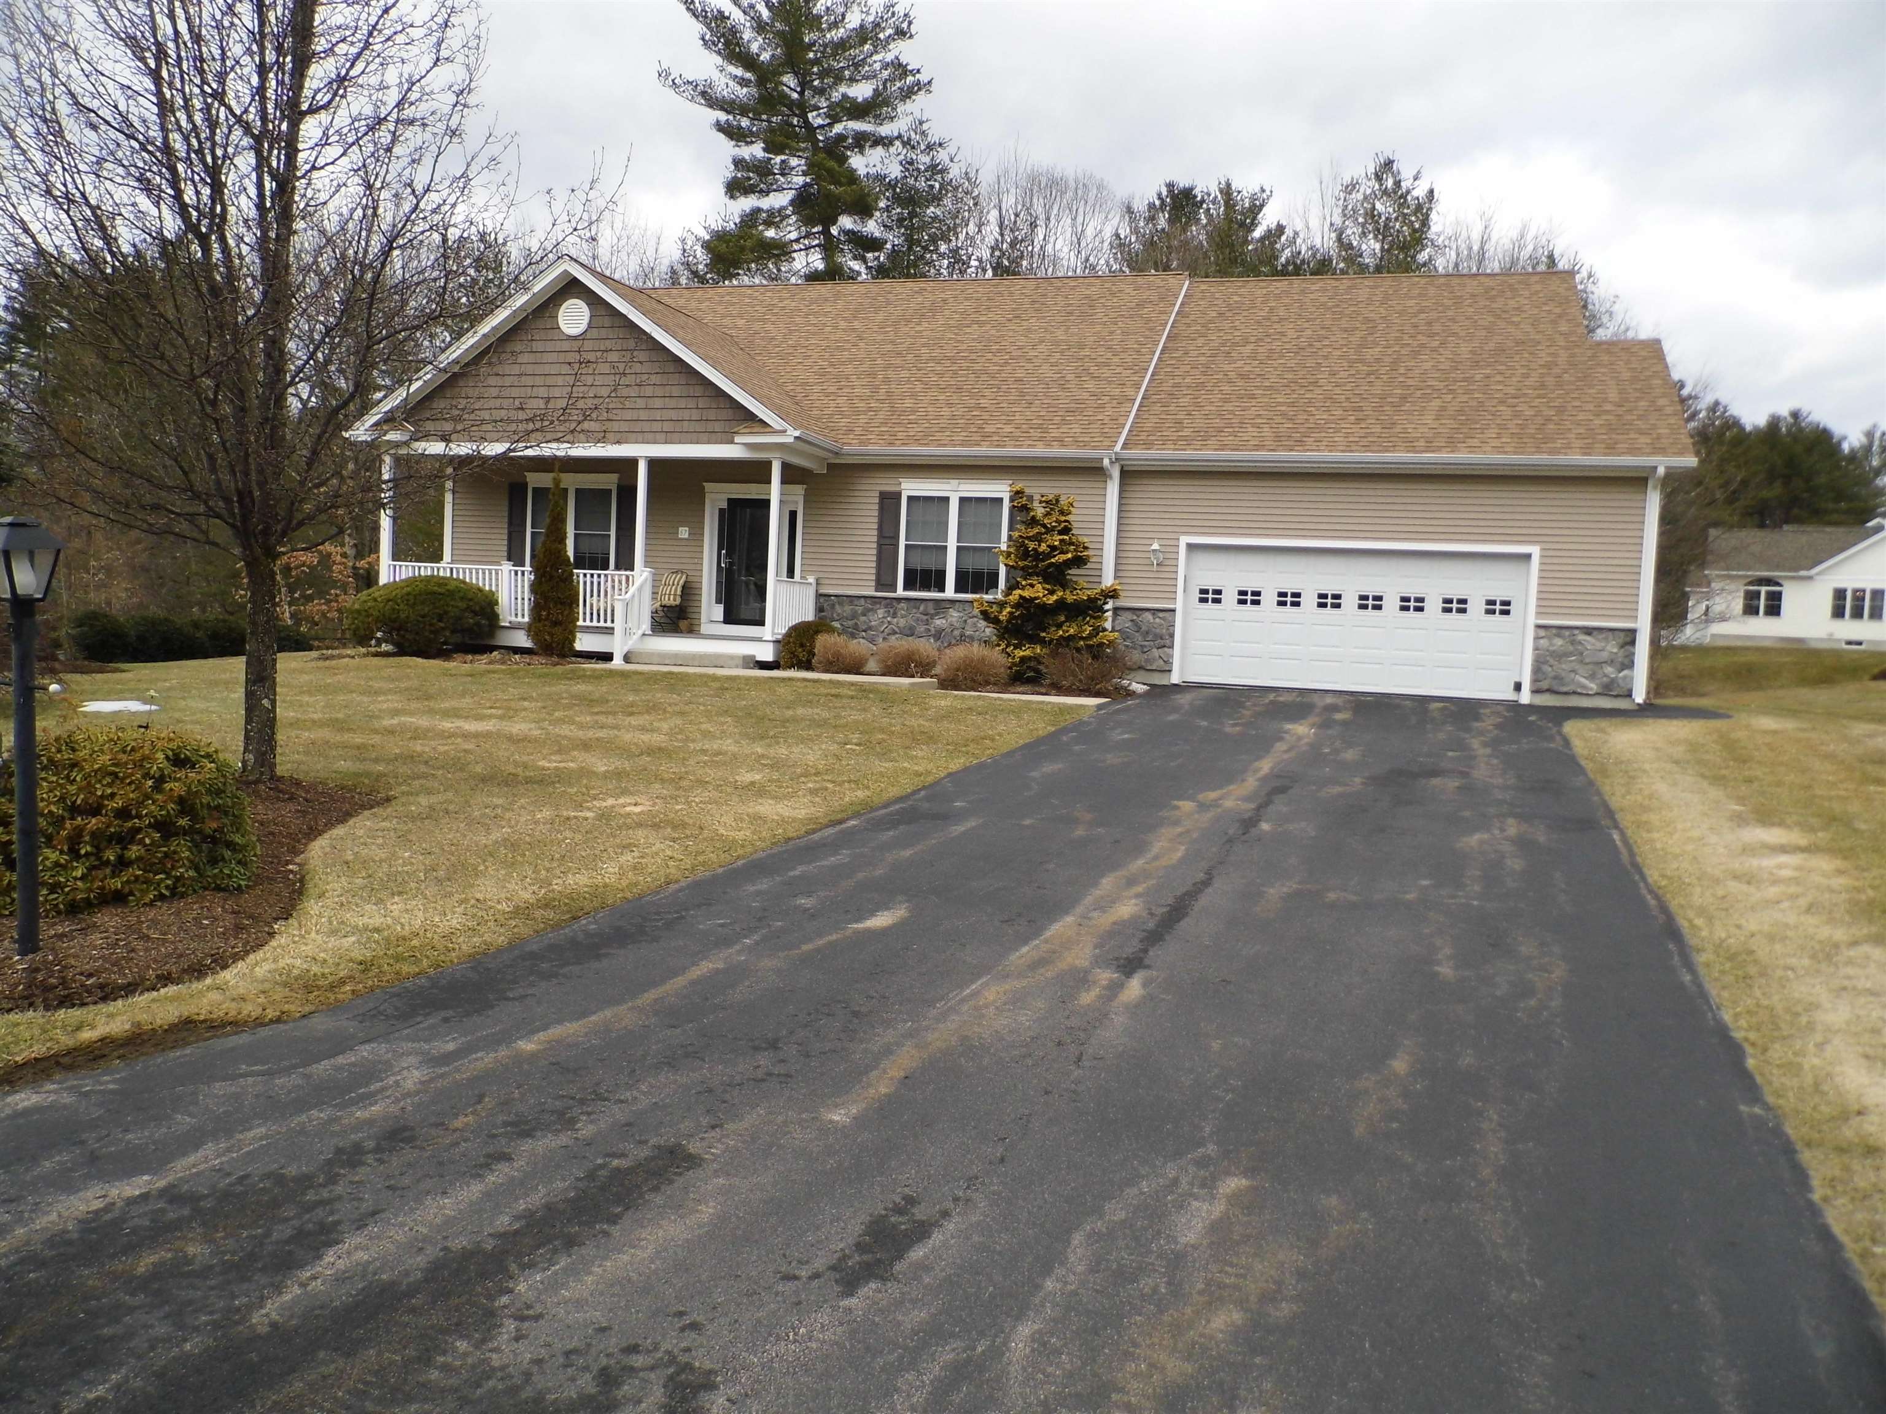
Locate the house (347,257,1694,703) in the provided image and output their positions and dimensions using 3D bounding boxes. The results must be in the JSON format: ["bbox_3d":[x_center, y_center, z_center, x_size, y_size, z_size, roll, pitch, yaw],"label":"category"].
[{"bbox_3d":[1.888,-4.594,25.927,20.270,7.680,13.940,4,3,17],"label":"house"}]

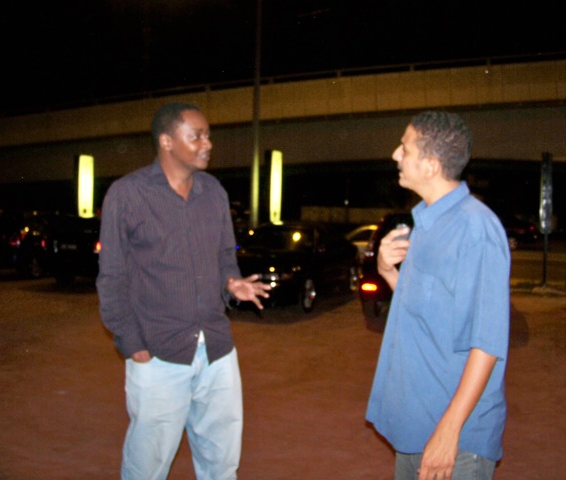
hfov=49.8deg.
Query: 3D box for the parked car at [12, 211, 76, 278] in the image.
[{"bbox_3d":[-5.836,0.060,15.273,1.730,1.470,4.200,2,2,18],"label":"parked car"}]

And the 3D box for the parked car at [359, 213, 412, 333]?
[{"bbox_3d":[2.535,0.390,9.822,1.750,1.530,4.200,2,2,19],"label":"parked car"}]

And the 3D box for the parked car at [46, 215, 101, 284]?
[{"bbox_3d":[-3.436,0.158,13.973,1.730,1.460,4.350,2,2,20],"label":"parked car"}]

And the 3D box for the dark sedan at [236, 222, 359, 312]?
[{"bbox_3d":[0.113,0.358,11.074,1.740,1.410,4.250,2,2,21],"label":"dark sedan"}]

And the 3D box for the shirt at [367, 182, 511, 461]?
[{"bbox_3d":[0.478,0.244,1.850,0.340,0.800,0.490,0,2,-25],"label":"shirt"}]

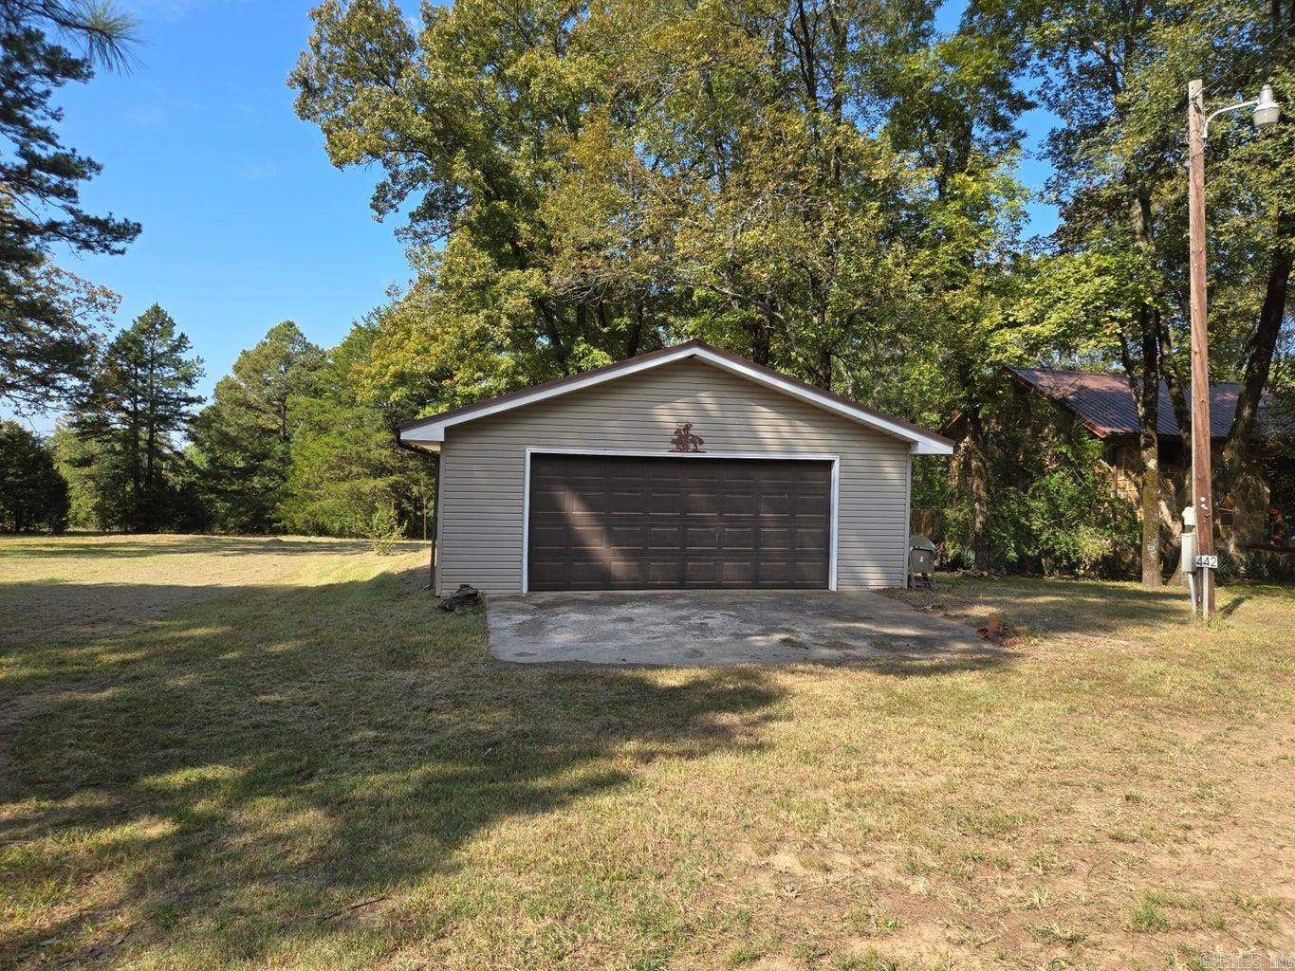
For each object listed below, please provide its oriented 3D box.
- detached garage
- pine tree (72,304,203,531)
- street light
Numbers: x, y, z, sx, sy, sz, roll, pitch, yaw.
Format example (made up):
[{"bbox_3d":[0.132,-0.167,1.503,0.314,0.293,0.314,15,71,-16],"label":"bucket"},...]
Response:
[{"bbox_3d":[-0.038,-0.339,16.997,8.557,3.855,8.100,1,1,-10],"label":"detached garage"},{"bbox_3d":[-19.536,-2.620,33.000,4.500,8.700,4.500,1,1,0],"label":"pine tree"},{"bbox_3d":[7.397,-1.744,10.772,1.000,6.775,0.340,-1,1,26],"label":"street light"}]

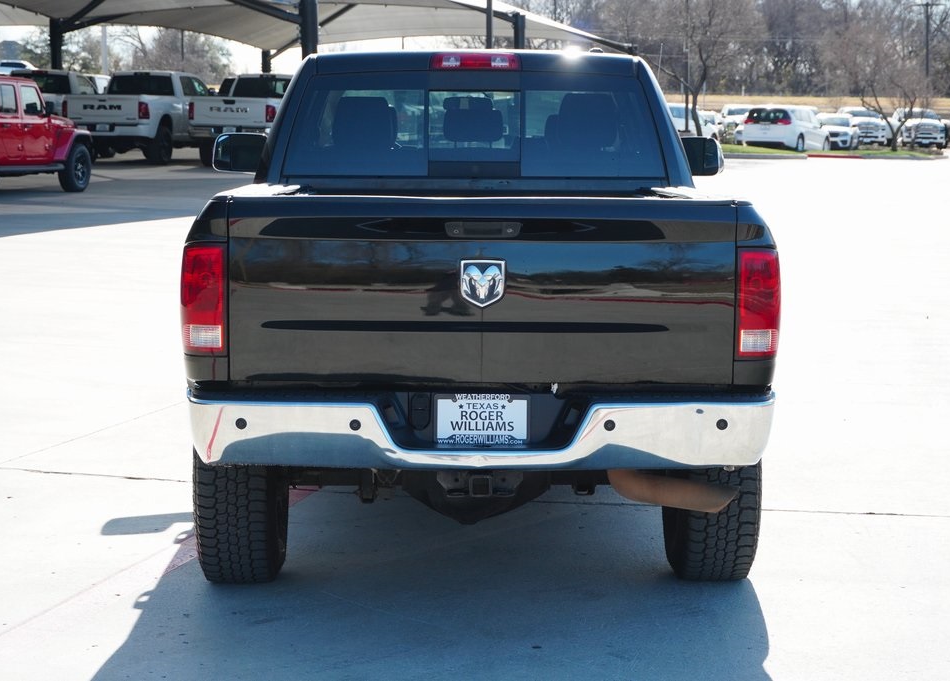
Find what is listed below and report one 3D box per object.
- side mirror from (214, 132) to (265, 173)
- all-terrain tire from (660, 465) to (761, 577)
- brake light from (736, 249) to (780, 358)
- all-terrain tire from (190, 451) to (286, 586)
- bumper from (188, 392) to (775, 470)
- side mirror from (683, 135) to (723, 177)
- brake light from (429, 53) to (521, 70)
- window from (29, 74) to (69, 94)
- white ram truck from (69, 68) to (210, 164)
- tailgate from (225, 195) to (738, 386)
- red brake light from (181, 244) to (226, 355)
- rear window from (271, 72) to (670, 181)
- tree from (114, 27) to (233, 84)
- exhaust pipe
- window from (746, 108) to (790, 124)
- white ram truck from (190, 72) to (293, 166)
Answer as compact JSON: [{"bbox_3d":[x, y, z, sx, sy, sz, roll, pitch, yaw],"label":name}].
[{"bbox_3d":[-1.199,-0.964,10.674,0.310,0.215,0.190,0,7,-1],"label":"side mirror"},{"bbox_3d":[0.912,0.486,8.023,0.300,0.850,0.850,0,7,-1],"label":"all-terrain tire"},{"bbox_3d":[0.940,-0.128,6.966,0.148,0.365,0.160,0,7,-1],"label":"brake light"},{"bbox_3d":[-0.855,0.481,7.755,0.290,0.850,0.850,0,7,-1],"label":"all-terrain tire"},{"bbox_3d":[0.018,0.269,6.725,1.920,0.228,0.380,0,7,-1],"label":"bumper"},{"bbox_3d":[1.121,-0.946,10.650,0.310,0.215,0.200,0,7,-1],"label":"side mirror"},{"bbox_3d":[0.003,-1.217,9.051,0.390,0.080,0.070,0,7,-1],"label":"brake light"},{"bbox_3d":[-9.716,-5.738,46.500,1.550,0.460,0.180,2,7,14],"label":"window"},{"bbox_3d":[-7.380,-5.120,47.800,2.060,2.050,6.070,2,7,12],"label":"white ram truck"},{"bbox_3d":[0.022,-0.172,6.922,1.680,0.625,0.100,0,7,-1],"label":"tailgate"},{"bbox_3d":[-0.869,-0.141,6.759,0.165,0.370,0.200,0,7,-1],"label":"red brake light"},{"bbox_3d":[-0.004,-0.933,9.003,1.660,0.465,0.090,0,-8,-1],"label":"rear window"},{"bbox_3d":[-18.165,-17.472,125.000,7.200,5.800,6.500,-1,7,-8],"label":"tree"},{"bbox_3d":[0.687,0.522,7.218,0.460,0.145,0.200,3,7,20],"label":"exhaust pipe"},{"bbox_3d":[11.034,-8.429,78.000,1.500,0.550,0.250,4,8,27],"label":"window"},{"bbox_3d":[-4.315,-4.968,46.515,2.150,2.000,6.060,2,7,16],"label":"white ram truck"}]

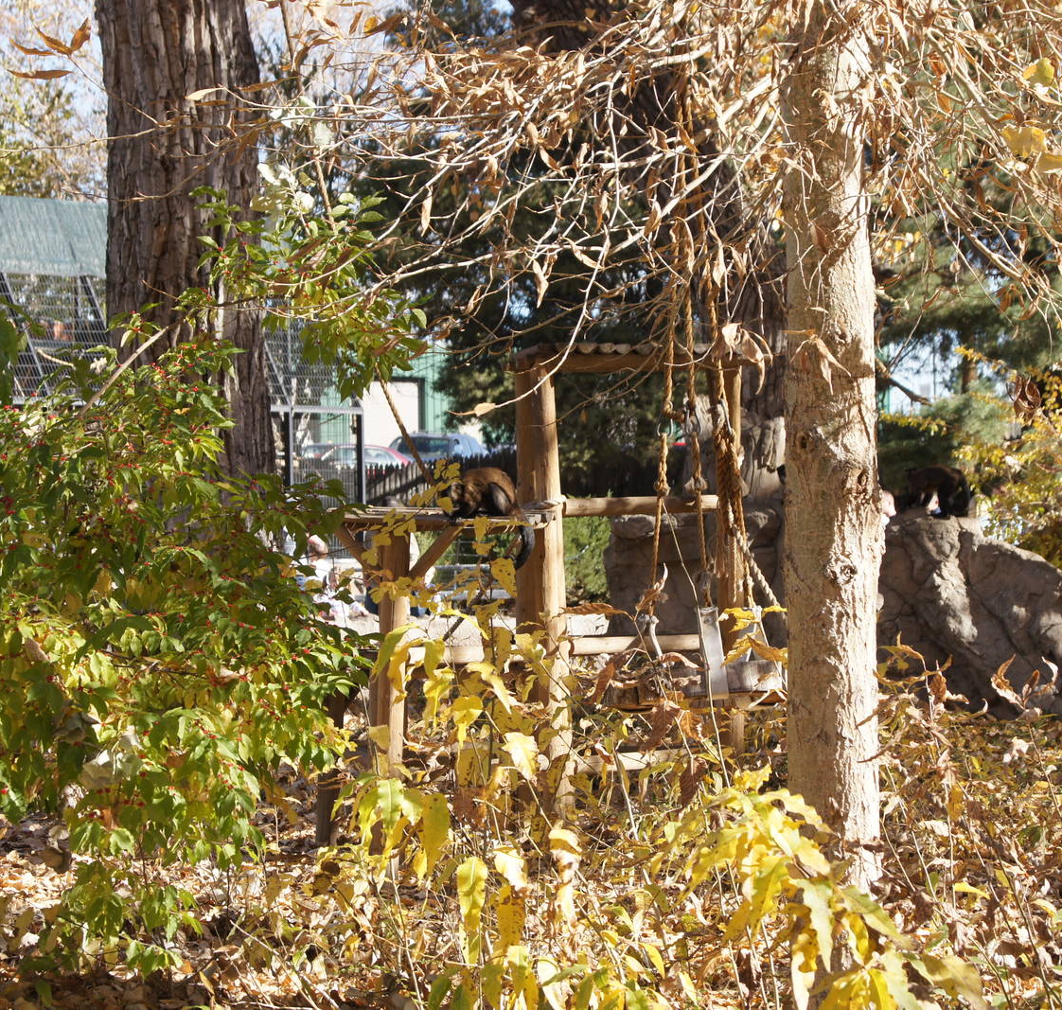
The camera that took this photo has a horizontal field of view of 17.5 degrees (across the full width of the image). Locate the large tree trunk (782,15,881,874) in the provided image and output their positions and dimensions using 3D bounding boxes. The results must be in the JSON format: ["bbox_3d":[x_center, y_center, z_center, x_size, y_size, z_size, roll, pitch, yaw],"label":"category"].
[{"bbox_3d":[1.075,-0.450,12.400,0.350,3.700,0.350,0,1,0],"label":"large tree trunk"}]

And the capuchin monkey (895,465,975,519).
[{"bbox_3d":[2.394,-0.084,20.500,0.460,0.320,0.180,0,1,21],"label":"capuchin monkey"}]

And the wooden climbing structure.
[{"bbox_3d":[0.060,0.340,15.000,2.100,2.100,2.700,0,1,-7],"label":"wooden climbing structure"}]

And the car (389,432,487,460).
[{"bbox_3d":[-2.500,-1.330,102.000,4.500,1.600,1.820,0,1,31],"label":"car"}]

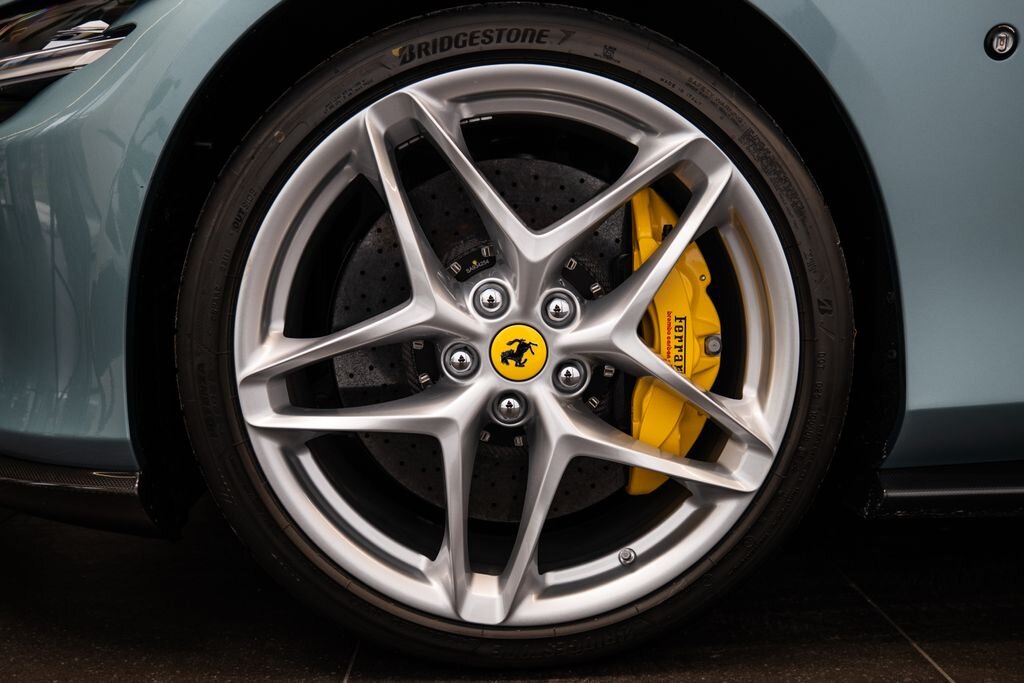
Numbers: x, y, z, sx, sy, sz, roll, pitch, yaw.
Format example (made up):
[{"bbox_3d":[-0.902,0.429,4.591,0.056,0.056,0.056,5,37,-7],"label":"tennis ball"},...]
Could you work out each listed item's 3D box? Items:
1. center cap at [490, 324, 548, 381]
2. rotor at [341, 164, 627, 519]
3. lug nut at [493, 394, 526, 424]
[{"bbox_3d":[0.007,0.010,0.868,0.058,0.058,0.014,0,6,-2],"label":"center cap"},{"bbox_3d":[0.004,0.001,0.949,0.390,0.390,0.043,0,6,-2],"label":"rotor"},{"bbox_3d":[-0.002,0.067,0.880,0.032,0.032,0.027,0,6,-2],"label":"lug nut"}]

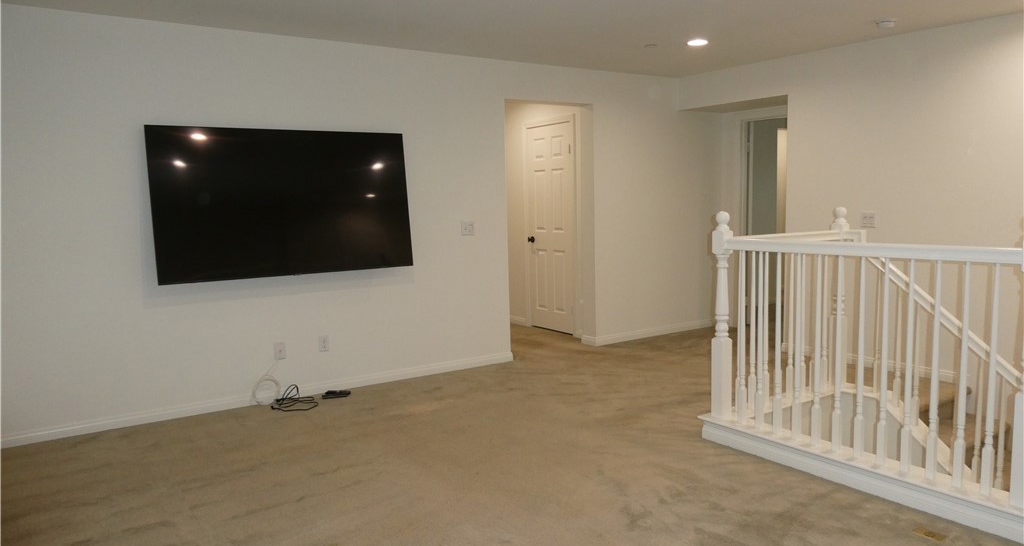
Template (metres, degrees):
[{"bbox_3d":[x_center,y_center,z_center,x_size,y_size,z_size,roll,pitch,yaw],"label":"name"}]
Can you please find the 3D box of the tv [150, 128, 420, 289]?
[{"bbox_3d":[-1.464,-0.463,4.710,1.675,0.953,0.065,-5,1,-34],"label":"tv"}]

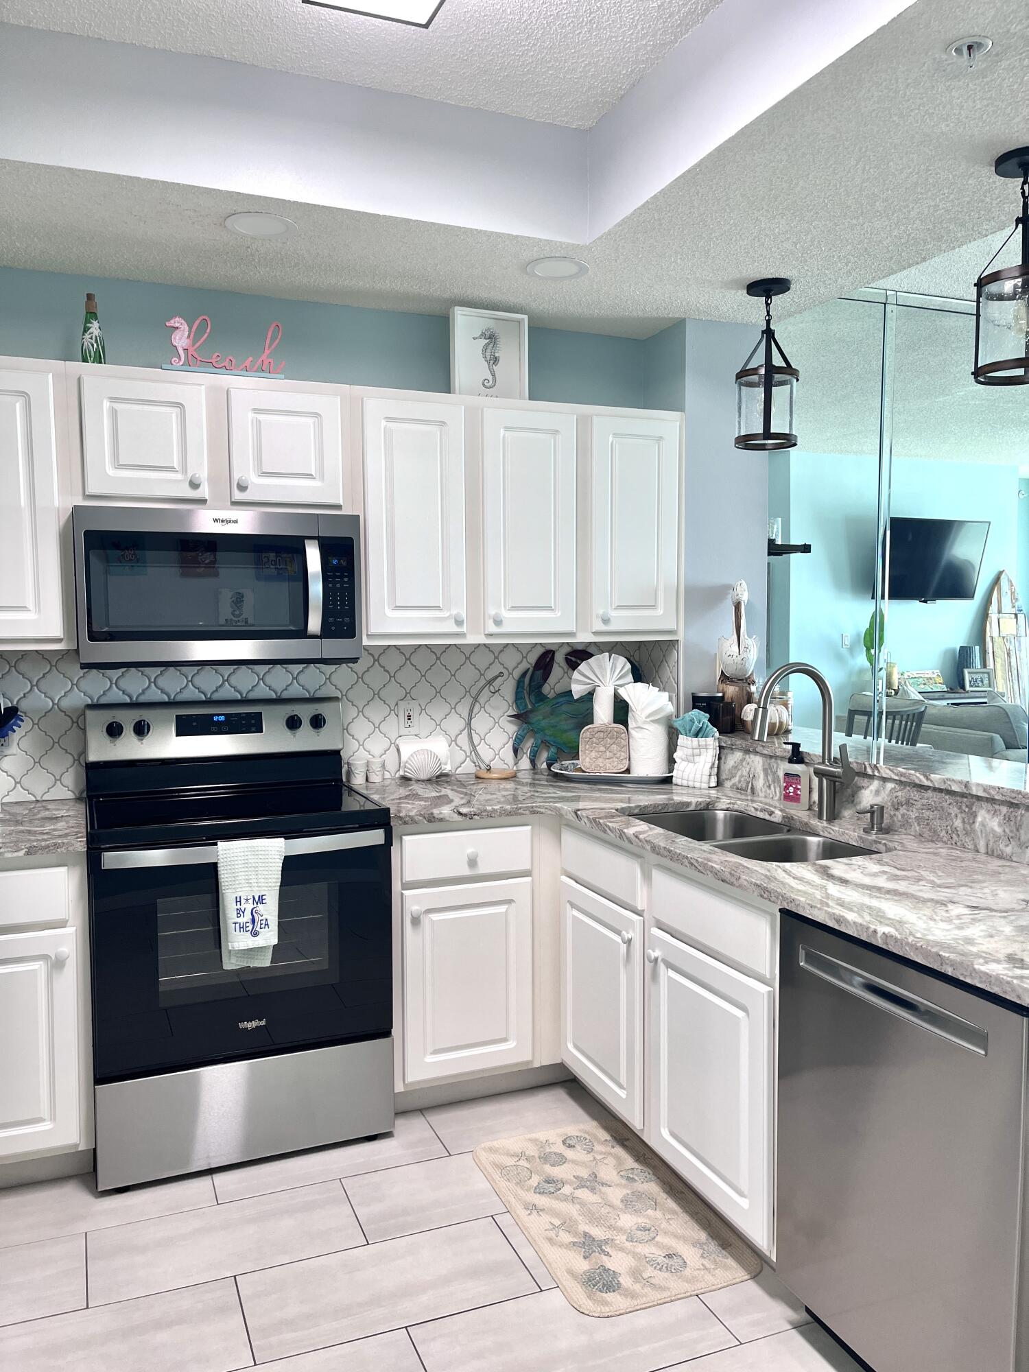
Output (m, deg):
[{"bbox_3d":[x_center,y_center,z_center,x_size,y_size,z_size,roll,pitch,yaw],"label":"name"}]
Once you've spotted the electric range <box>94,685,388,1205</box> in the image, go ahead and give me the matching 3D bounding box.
[{"bbox_3d":[-0.804,0.668,2.962,0.759,1.196,0.700,-2,4,-22],"label":"electric range"}]

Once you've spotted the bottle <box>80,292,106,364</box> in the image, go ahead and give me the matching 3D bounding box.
[{"bbox_3d":[-1.186,-0.984,2.893,0.067,0.242,0.067,-2,4,-22],"label":"bottle"}]

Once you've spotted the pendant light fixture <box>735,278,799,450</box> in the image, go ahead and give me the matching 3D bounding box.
[{"bbox_3d":[0.757,-0.959,3.072,0.188,0.480,0.188,0,4,0],"label":"pendant light fixture"}]

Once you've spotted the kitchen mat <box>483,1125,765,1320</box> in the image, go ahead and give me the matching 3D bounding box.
[{"bbox_3d":[0.220,1.277,2.536,0.460,0.012,0.765,-1,3,-22],"label":"kitchen mat"}]

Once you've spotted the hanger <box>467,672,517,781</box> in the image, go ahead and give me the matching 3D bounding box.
[{"bbox_3d":[-0.078,0.132,3.572,0.178,0.365,0.140,-1,3,-7],"label":"hanger"}]

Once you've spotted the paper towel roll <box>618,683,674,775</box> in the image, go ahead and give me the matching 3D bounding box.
[{"bbox_3d":[0.456,0.149,3.535,0.170,0.302,0.148,0,4,0],"label":"paper towel roll"}]

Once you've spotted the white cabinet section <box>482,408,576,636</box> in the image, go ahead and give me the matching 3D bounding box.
[{"bbox_3d":[-0.002,-0.522,3.386,0.316,0.695,0.290,-2,4,-22],"label":"white cabinet section"}]

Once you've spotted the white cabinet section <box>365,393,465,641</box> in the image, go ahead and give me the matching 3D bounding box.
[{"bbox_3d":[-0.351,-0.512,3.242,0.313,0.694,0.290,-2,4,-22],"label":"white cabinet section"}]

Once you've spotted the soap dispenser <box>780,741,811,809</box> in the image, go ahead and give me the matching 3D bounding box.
[{"bbox_3d":[0.805,0.254,2.946,0.058,0.187,0.070,-3,5,-39],"label":"soap dispenser"}]

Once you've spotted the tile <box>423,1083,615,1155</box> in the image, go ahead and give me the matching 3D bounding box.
[{"bbox_3d":[0.036,1.264,3.038,0.570,0.010,0.306,-1,3,-22],"label":"tile"}]

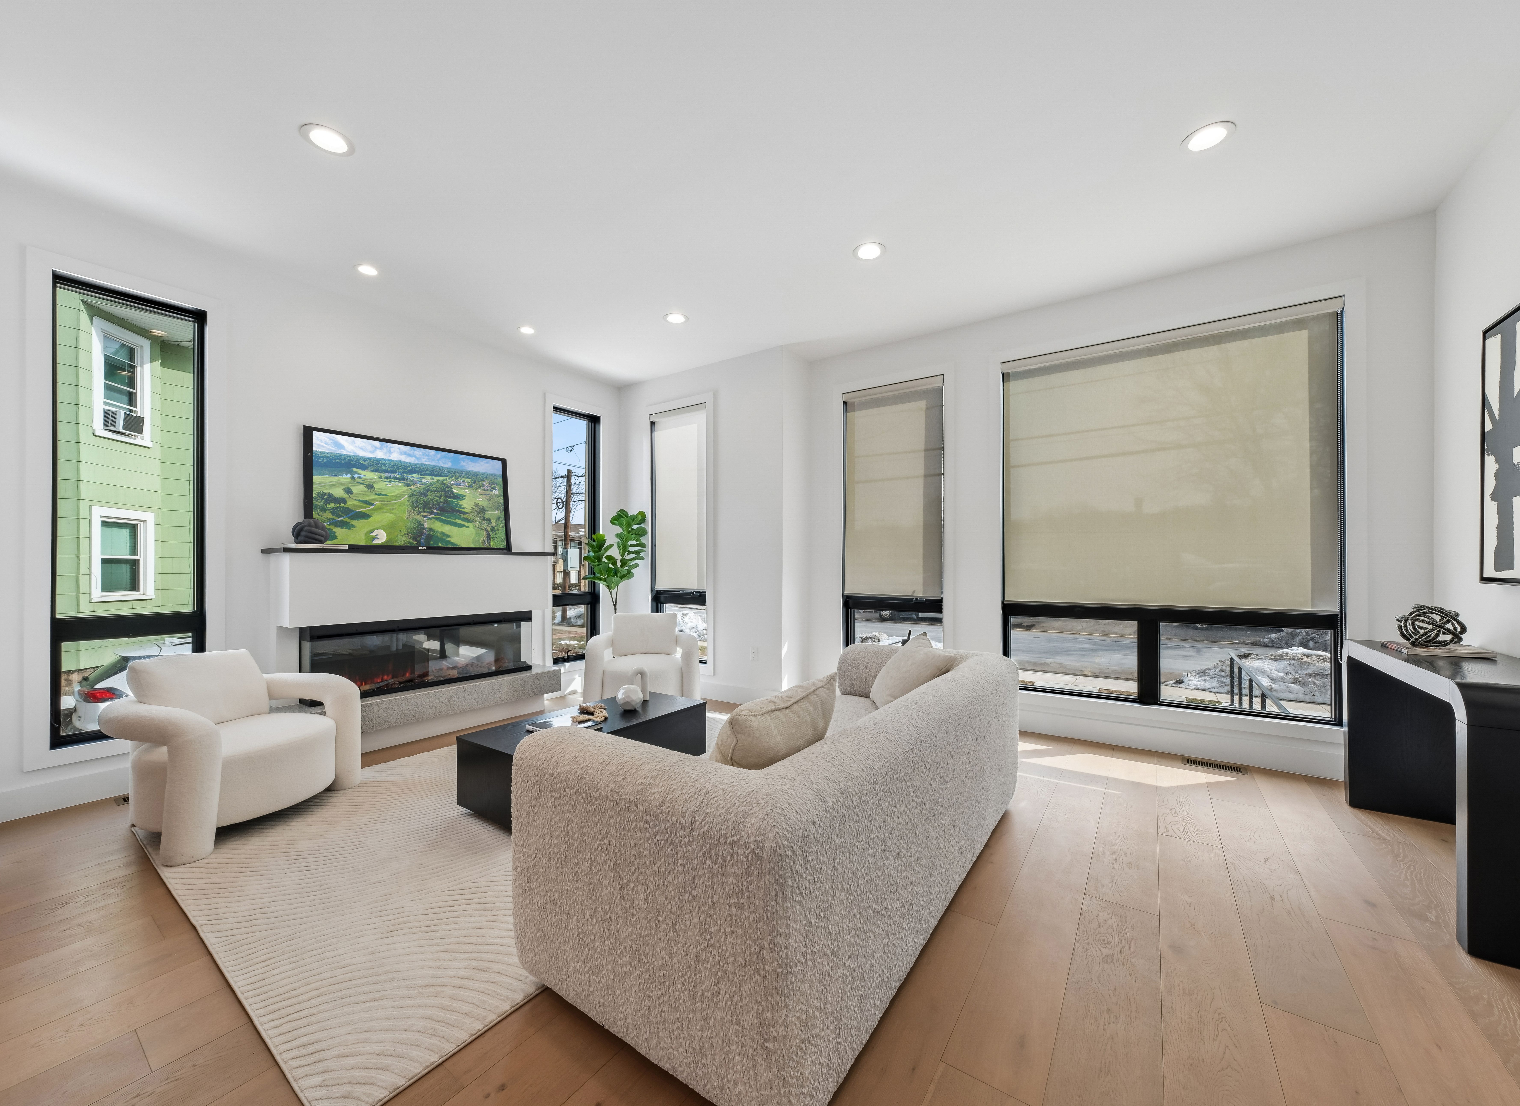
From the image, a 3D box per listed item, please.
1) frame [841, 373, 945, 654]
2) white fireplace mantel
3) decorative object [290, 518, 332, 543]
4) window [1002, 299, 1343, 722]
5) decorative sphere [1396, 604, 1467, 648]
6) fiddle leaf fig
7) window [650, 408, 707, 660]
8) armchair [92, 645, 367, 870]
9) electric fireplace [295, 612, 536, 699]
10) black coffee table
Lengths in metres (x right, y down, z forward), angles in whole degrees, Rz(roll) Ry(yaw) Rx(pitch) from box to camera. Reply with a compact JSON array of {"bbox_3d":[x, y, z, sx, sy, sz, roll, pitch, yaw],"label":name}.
[{"bbox_3d":[1.070,-0.183,4.477,0.842,2.343,0.100,-1,-1,34],"label":"frame"},{"bbox_3d":[-2.310,0.213,3.883,0.363,0.456,1.728,-1,-1,34],"label":"white fireplace mantel"},{"bbox_3d":[-2.706,-0.130,3.317,0.175,0.160,0.175,-1,-1,36],"label":"decorative object"},{"bbox_3d":[2.479,-0.210,3.523,1.739,2.347,0.100,-1,-1,34],"label":"window"},{"bbox_3d":[2.766,0.302,2.281,0.189,0.177,0.189,-1,-1,34],"label":"decorative sphere"},{"bbox_3d":[-1.298,0.441,5.065,0.600,1.680,0.600,0,-1,-9],"label":"fiddle leaf fig"},{"bbox_3d":[-0.746,-0.170,5.160,0.732,2.342,0.100,-1,-1,36],"label":"window"},{"bbox_3d":[-2.587,0.854,2.640,0.775,0.775,0.866,0,-1,5],"label":"armchair"},{"bbox_3d":[-2.317,0.690,3.903,0.230,0.470,1.415,-1,-1,36],"label":"electric fireplace"},{"bbox_3d":[-0.916,1.078,3.063,0.564,0.329,1.214,-1,-1,36],"label":"black coffee table"}]

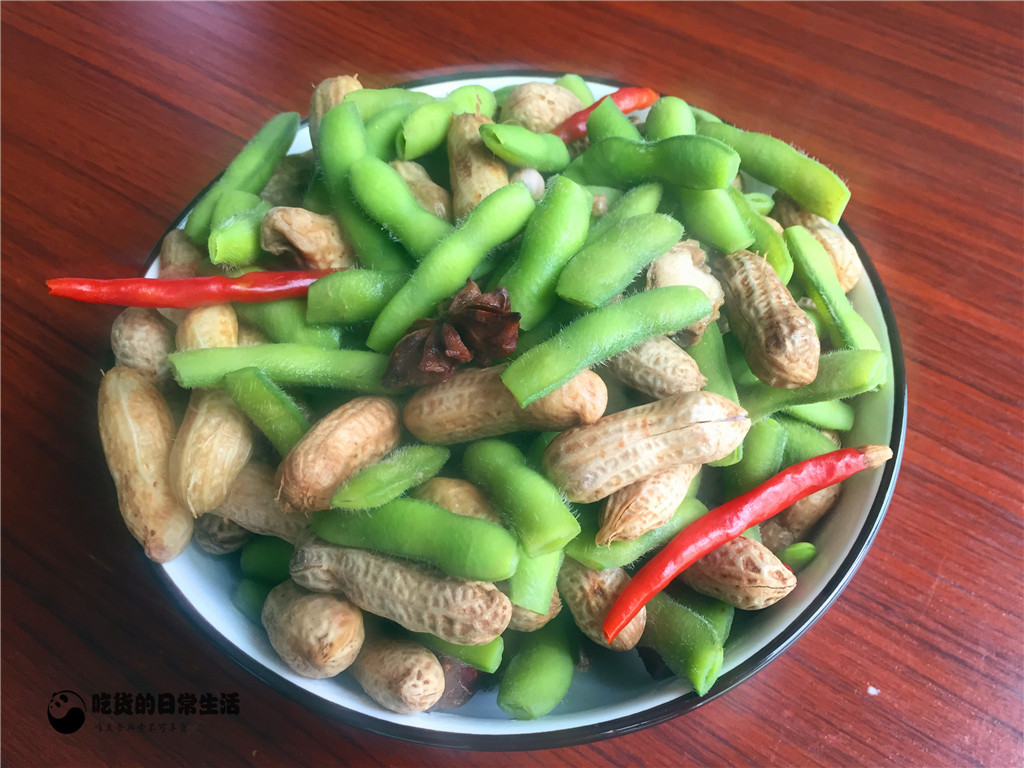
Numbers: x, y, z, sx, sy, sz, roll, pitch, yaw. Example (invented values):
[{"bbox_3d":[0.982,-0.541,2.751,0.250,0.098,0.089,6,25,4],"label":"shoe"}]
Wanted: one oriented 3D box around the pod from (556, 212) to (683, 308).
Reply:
[{"bbox_3d":[0.024,-0.028,0.189,0.032,0.010,0.013,-30,63,-21],"label":"pod"}]

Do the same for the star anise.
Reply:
[{"bbox_3d":[-0.013,-0.010,0.177,0.030,0.014,0.027,-8,67,-2],"label":"star anise"}]

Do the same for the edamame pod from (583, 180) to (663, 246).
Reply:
[{"bbox_3d":[0.022,-0.036,0.209,0.037,0.011,0.012,-41,64,-8],"label":"edamame pod"}]

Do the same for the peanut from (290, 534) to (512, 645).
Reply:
[{"bbox_3d":[-0.023,0.041,0.175,0.047,0.016,0.016,9,60,11],"label":"peanut"}]

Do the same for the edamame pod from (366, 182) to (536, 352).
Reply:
[{"bbox_3d":[-0.012,-0.026,0.193,0.012,0.011,0.053,36,73,22],"label":"edamame pod"}]

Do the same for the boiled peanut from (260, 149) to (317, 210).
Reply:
[{"bbox_3d":[-0.063,-0.056,0.238,0.033,0.016,0.017,-42,67,-18],"label":"boiled peanut"}]

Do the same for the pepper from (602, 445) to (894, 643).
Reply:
[{"bbox_3d":[0.048,0.028,0.173,0.075,0.009,0.013,-27,62,-18],"label":"pepper"}]

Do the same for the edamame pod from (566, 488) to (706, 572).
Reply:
[{"bbox_3d":[0.026,0.030,0.176,0.030,0.010,0.013,-16,60,-8],"label":"edamame pod"}]

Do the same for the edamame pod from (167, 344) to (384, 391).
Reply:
[{"bbox_3d":[-0.047,-0.003,0.176,0.047,0.010,0.011,1,58,5],"label":"edamame pod"}]

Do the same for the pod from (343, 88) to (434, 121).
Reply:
[{"bbox_3d":[-0.031,-0.077,0.240,0.031,0.009,0.011,4,57,-2],"label":"pod"}]

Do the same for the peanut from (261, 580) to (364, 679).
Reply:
[{"bbox_3d":[-0.042,0.051,0.179,0.020,0.019,0.031,-22,31,-11],"label":"peanut"}]

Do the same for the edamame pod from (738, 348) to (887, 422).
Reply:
[{"bbox_3d":[0.066,0.001,0.194,0.041,0.009,0.011,-14,58,-18],"label":"edamame pod"}]

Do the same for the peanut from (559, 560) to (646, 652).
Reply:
[{"bbox_3d":[0.019,0.046,0.189,0.016,0.015,0.026,-27,74,-12],"label":"peanut"}]

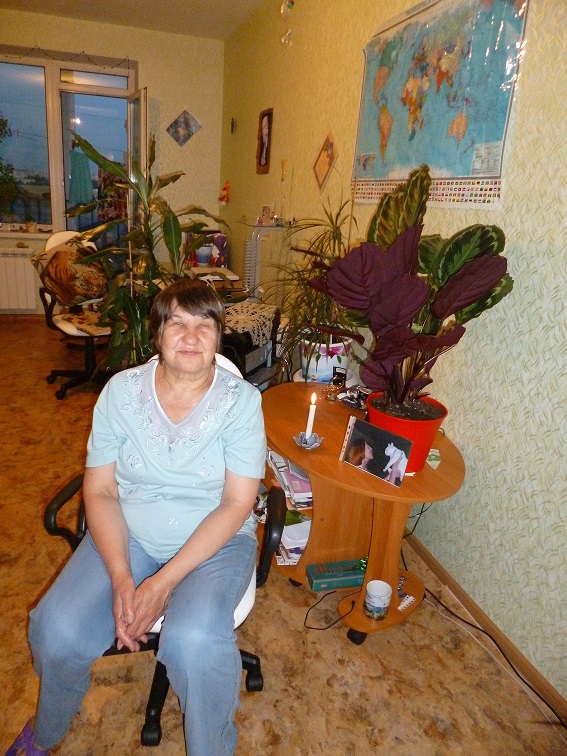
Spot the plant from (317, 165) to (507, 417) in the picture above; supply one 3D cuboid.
[{"bbox_3d":[0.348,-0.212,1.327,0.550,0.620,0.480,-2,20,-17],"label":"plant"}]

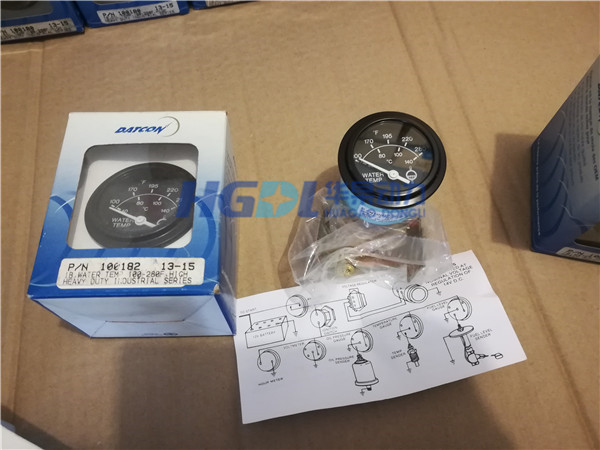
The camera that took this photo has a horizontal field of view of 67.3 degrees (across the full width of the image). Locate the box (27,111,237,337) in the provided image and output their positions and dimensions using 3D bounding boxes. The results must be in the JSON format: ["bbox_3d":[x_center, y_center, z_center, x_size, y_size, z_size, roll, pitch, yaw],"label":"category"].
[{"bbox_3d":[-0.080,0.002,0.252,0.082,0.075,0.102,-1,63,-3],"label":"box"}]

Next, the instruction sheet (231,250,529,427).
[{"bbox_3d":[0.041,0.060,0.262,0.160,0.009,0.071,-10,64,-7],"label":"instruction sheet"}]

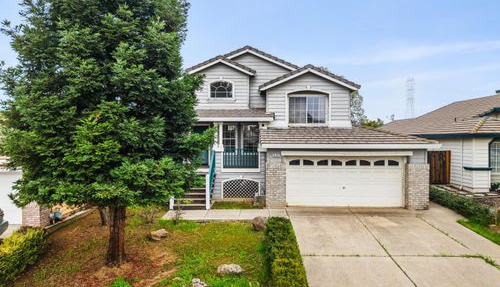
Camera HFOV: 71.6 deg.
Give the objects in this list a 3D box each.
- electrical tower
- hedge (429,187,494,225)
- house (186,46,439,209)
[{"bbox_3d":[97.200,-21.500,210.000,6.000,38.000,6.000,0,1,2],"label":"electrical tower"},{"bbox_3d":[8.450,2.460,14.600,0.700,0.780,5.000,0,1,2],"label":"hedge"},{"bbox_3d":[2.500,-1.150,20.200,10.700,7.600,12.500,0,1,2],"label":"house"}]

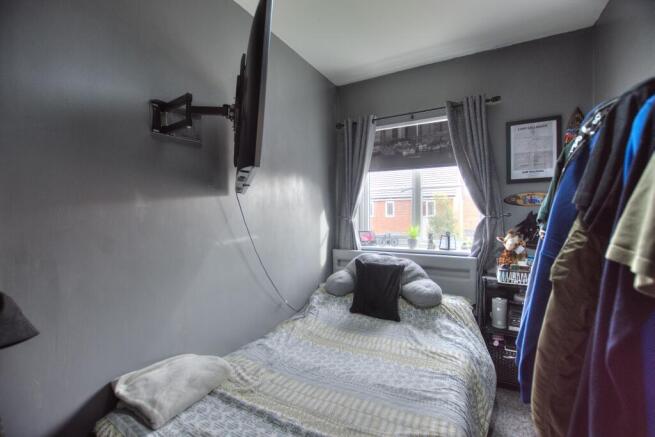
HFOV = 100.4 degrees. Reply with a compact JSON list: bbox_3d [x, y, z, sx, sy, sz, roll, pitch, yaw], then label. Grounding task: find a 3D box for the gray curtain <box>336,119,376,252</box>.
[{"bbox_3d":[0.267,-0.267,2.561,0.400,1.335,0.130,0,0,27],"label":"gray curtain"}]

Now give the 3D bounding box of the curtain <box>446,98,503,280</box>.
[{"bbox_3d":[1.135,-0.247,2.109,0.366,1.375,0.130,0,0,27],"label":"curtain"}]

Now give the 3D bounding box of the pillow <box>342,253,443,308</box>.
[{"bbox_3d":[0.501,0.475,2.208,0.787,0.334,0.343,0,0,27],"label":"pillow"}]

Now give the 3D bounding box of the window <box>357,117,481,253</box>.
[{"bbox_3d":[0.767,-0.285,2.459,1.090,1.130,0.130,0,0,27],"label":"window"}]

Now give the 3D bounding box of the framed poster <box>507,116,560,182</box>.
[{"bbox_3d":[1.506,-0.499,1.998,0.323,0.450,0.025,0,0,27],"label":"framed poster"}]

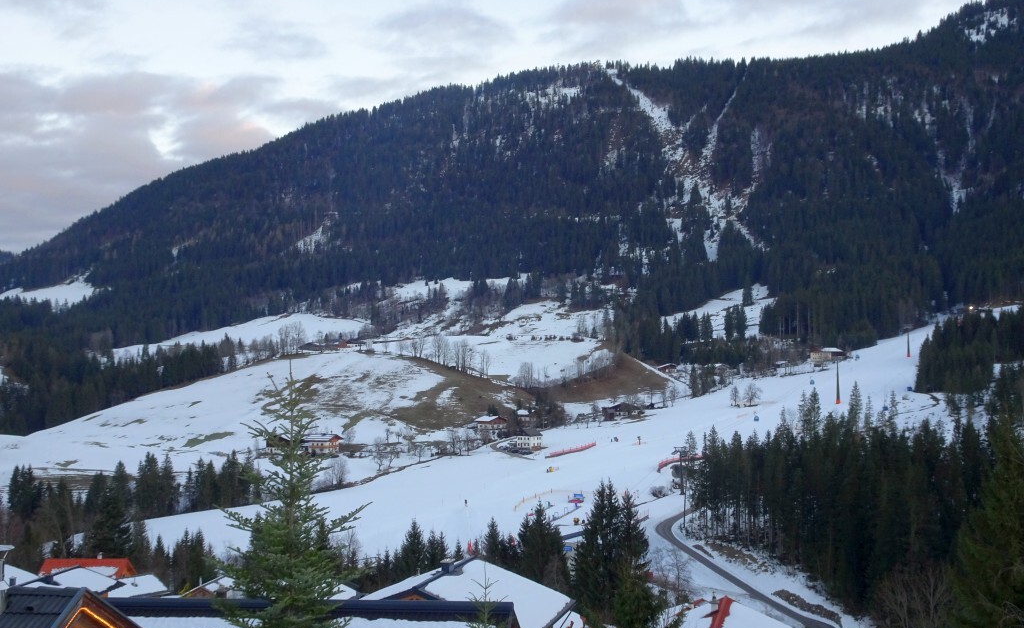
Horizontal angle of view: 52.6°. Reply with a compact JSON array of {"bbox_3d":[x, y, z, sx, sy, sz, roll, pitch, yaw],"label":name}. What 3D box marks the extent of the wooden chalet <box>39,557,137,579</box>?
[{"bbox_3d":[-51.658,33.245,125.756,10.000,7.000,9.000,0,-4,0],"label":"wooden chalet"}]

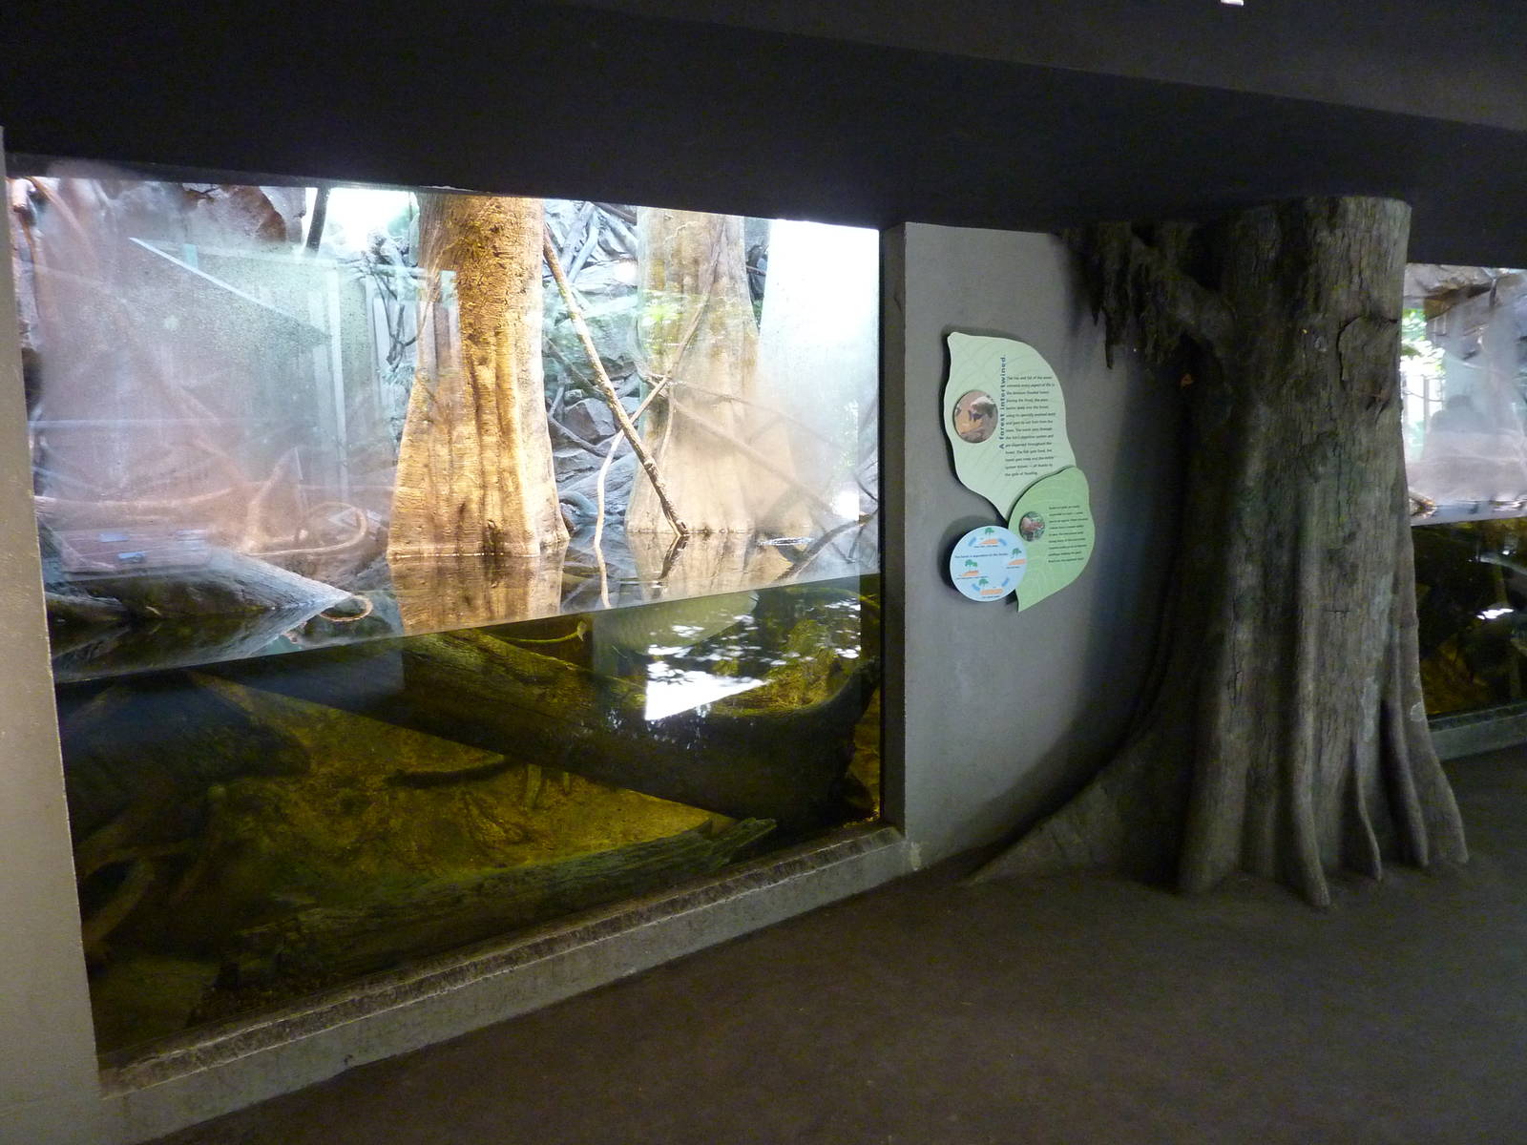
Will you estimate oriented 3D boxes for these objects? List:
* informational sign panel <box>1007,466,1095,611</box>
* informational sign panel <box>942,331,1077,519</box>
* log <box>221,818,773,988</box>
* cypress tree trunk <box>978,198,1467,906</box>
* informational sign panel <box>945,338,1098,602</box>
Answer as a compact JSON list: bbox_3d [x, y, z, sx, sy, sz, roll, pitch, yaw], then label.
[{"bbox_3d":[1.018,-0.118,3.892,0.375,0.516,0.030,-4,8,-23],"label":"informational sign panel"},{"bbox_3d":[0.857,-0.498,3.800,0.546,0.648,0.030,-4,8,-23],"label":"informational sign panel"},{"bbox_3d":[-0.707,0.979,3.415,1.680,0.210,0.230,-6,9,-33],"label":"log"},{"bbox_3d":[1.575,-0.068,3.816,1.650,2.250,0.840,-4,8,-25],"label":"cypress tree trunk"},{"bbox_3d":[0.893,-0.342,3.823,0.631,0.964,0.080,-4,8,-23],"label":"informational sign panel"}]

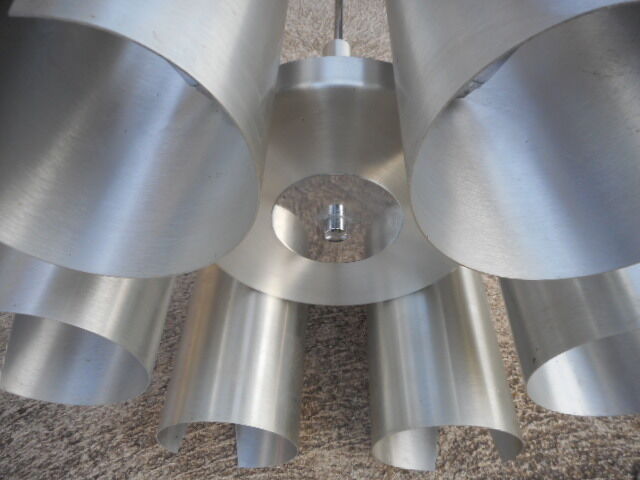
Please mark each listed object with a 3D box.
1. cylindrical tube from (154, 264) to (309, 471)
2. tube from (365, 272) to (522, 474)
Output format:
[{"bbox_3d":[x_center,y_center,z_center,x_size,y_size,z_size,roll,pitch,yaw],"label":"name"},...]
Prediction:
[{"bbox_3d":[-0.060,0.070,0.391,0.100,0.095,0.200,23,45,-22],"label":"cylindrical tube"},{"bbox_3d":[0.088,0.069,0.381,0.100,0.095,0.200,-23,43,27],"label":"tube"}]

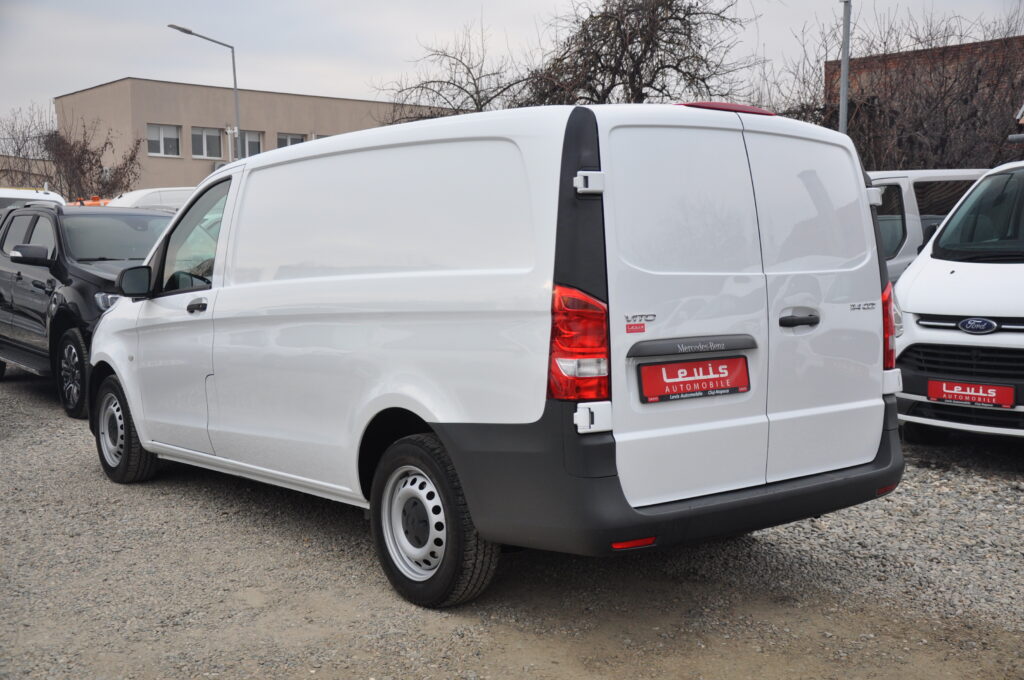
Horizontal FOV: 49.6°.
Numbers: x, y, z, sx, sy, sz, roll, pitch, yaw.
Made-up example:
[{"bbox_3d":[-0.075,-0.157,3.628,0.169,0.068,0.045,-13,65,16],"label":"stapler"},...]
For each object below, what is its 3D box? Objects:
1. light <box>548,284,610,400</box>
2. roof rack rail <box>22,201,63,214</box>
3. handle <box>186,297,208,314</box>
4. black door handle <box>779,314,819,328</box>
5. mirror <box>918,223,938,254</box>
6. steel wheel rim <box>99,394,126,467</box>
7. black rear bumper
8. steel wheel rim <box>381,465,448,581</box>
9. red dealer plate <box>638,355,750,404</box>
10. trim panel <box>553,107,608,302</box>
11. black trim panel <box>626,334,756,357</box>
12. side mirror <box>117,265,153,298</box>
[{"bbox_3d":[0.212,0.011,3.511,0.190,0.375,0.135,-3,5,-39],"label":"light"},{"bbox_3d":[-4.604,-1.313,10.900,0.060,0.100,1.420,-3,5,-35],"label":"roof rack rail"},{"bbox_3d":[-1.571,-0.176,5.534,0.055,0.060,0.235,-3,5,-39],"label":"handle"},{"bbox_3d":[1.034,-0.068,3.988,0.220,0.048,0.050,-3,1,-38],"label":"black door handle"},{"bbox_3d":[3.211,-0.763,8.500,0.130,0.270,0.220,-4,5,-43],"label":"mirror"},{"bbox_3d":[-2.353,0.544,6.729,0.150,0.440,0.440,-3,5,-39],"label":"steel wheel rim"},{"bbox_3d":[0.721,0.386,4.170,1.900,0.497,0.785,-3,3,-38],"label":"black rear bumper"},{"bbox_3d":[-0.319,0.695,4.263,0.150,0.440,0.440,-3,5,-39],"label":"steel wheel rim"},{"bbox_3d":[0.614,0.127,3.673,0.527,0.124,0.020,-3,-2,-38],"label":"red dealer plate"},{"bbox_3d":[0.215,-0.416,3.482,0.180,0.595,0.100,-3,0,-31],"label":"trim panel"},{"bbox_3d":[0.605,0.016,3.648,0.620,0.065,0.055,-3,1,-38],"label":"black trim panel"},{"bbox_3d":[-2.023,-0.312,5.933,0.180,0.178,0.125,-3,3,-38],"label":"side mirror"}]

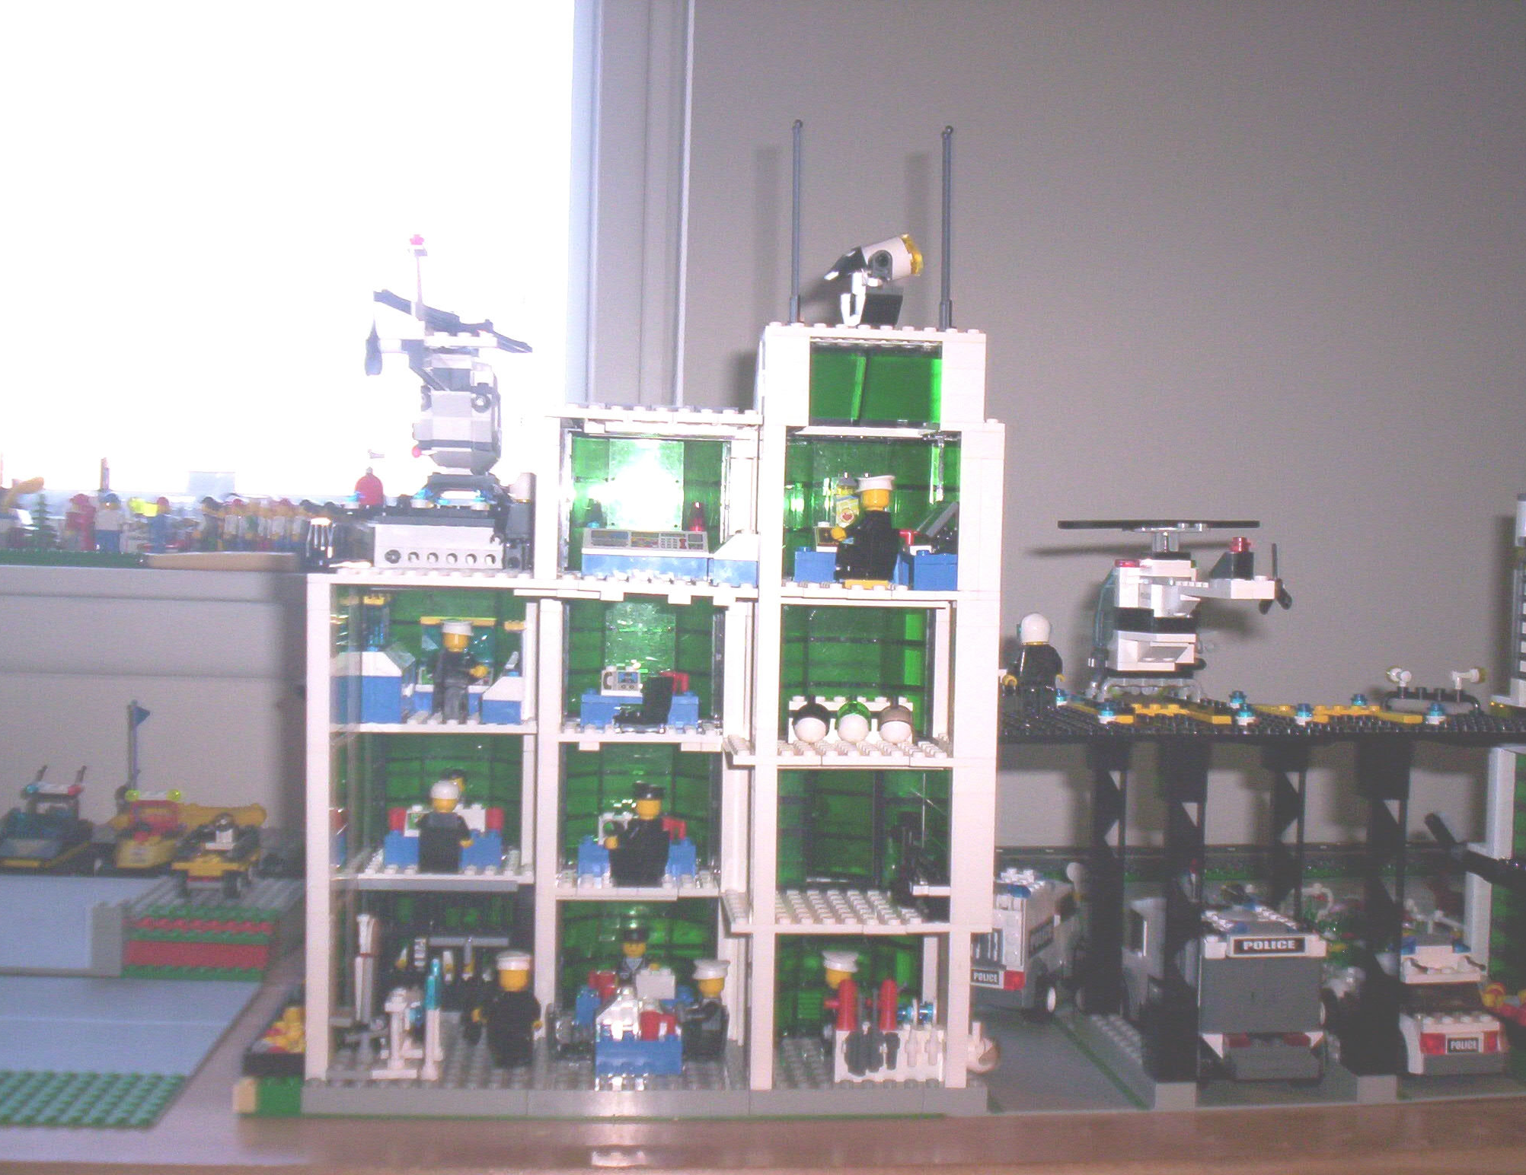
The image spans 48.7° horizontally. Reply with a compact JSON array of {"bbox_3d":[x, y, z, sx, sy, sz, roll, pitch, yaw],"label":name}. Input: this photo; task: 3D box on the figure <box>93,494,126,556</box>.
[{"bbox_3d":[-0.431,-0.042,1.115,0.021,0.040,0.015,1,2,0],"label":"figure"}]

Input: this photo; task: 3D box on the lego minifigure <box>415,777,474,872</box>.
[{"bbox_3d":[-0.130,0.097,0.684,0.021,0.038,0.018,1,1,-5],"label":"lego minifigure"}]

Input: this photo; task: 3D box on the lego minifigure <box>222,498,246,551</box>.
[{"bbox_3d":[-0.398,-0.048,1.270,0.016,0.041,0.021,1,1,-3],"label":"lego minifigure"}]

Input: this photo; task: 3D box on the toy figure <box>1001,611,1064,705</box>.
[{"bbox_3d":[0.113,0.031,0.699,0.024,0.042,0.016,1,2,-8],"label":"toy figure"}]

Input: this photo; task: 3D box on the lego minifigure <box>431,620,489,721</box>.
[{"bbox_3d":[-0.123,0.034,0.684,0.017,0.042,0.021,0,2,-38],"label":"lego minifigure"}]

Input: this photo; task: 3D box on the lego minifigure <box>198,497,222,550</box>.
[{"bbox_3d":[-0.416,-0.049,1.270,0.016,0.041,0.021,1,1,-3],"label":"lego minifigure"}]

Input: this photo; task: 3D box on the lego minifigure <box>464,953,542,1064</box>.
[{"bbox_3d":[-0.097,0.158,0.637,0.026,0.043,0.017,1,2,-14],"label":"lego minifigure"}]

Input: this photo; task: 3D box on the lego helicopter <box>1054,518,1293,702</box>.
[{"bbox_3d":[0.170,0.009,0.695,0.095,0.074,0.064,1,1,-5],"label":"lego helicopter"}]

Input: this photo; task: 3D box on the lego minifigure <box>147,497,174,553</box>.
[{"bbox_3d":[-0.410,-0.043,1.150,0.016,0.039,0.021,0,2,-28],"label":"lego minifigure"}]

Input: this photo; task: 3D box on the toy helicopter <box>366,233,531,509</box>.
[{"bbox_3d":[-0.135,-0.092,0.720,0.070,0.114,0.060,1,2,-10],"label":"toy helicopter"}]

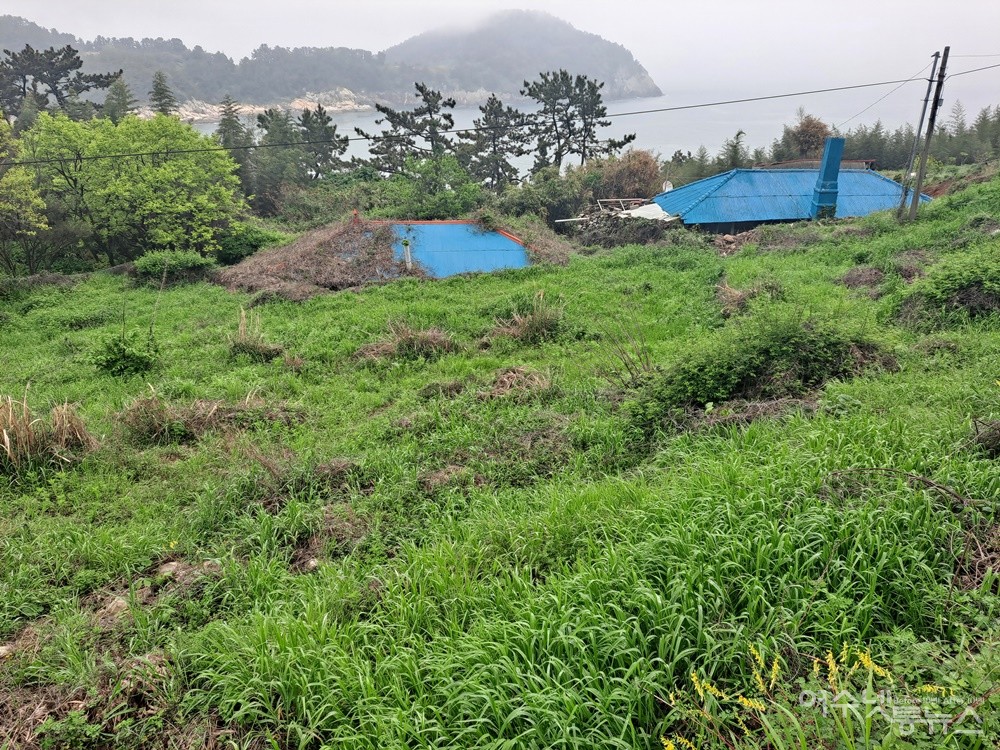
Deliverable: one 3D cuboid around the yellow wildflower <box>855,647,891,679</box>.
[{"bbox_3d":[1.209,0.933,2.250,0.105,0.080,0.060,15,27,32],"label":"yellow wildflower"}]

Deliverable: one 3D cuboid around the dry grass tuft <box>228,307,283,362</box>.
[{"bbox_3d":[-3.688,-0.598,10.500,0.780,0.740,0.680,0,23,0],"label":"dry grass tuft"}]

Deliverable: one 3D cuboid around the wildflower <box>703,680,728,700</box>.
[{"bbox_3d":[0.674,0.988,2.170,0.080,0.050,0.045,0,23,0],"label":"wildflower"}]

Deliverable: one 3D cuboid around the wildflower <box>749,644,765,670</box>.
[{"bbox_3d":[0.844,0.929,2.280,0.052,0.075,0.045,11,25,24],"label":"wildflower"}]

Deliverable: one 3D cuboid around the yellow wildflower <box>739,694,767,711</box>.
[{"bbox_3d":[0.772,1.001,2.120,0.085,0.040,0.040,0,23,0],"label":"yellow wildflower"}]

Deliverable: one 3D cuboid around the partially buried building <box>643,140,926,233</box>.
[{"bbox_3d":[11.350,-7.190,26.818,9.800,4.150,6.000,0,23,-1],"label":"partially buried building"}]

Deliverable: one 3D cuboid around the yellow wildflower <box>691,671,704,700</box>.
[{"bbox_3d":[0.627,0.985,2.200,0.044,0.085,0.042,8,24,19],"label":"yellow wildflower"}]

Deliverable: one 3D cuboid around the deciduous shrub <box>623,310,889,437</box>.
[{"bbox_3d":[2.796,-0.016,7.500,2.750,0.950,1.700,0,23,0],"label":"deciduous shrub"}]

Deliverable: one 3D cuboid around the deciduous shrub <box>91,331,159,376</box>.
[{"bbox_3d":[-5.416,-0.310,10.000,0.970,0.620,0.850,0,23,0],"label":"deciduous shrub"}]

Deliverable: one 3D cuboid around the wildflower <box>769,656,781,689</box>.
[{"bbox_3d":[0.891,0.966,2.250,0.038,0.105,0.045,0,23,0],"label":"wildflower"}]

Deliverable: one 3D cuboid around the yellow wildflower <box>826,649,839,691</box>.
[{"bbox_3d":[1.079,0.959,2.250,0.040,0.125,0.050,0,23,0],"label":"yellow wildflower"}]

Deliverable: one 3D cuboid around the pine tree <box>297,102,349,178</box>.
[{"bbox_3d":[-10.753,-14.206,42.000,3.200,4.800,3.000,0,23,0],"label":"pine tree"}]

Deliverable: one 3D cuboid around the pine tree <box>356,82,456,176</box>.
[{"bbox_3d":[-4.855,-12.287,36.195,5.200,6.000,4.800,-3,23,-7],"label":"pine tree"}]

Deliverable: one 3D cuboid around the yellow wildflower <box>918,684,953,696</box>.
[{"bbox_3d":[1.382,1.001,2.200,0.105,0.040,0.040,0,23,0],"label":"yellow wildflower"}]

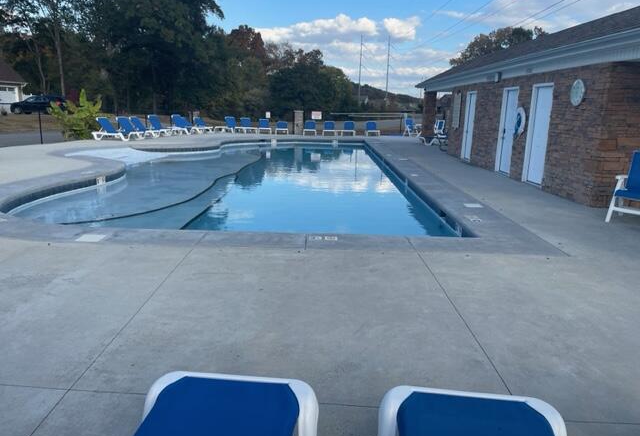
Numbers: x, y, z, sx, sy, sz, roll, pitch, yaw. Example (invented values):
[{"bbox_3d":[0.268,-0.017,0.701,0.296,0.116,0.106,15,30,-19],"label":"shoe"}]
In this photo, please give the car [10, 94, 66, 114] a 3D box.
[{"bbox_3d":[-27.494,-11.097,47.000,4.650,1.730,1.850,-2,13,-14],"label":"car"}]

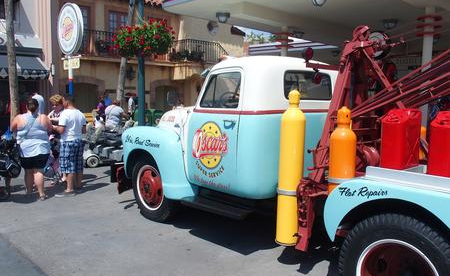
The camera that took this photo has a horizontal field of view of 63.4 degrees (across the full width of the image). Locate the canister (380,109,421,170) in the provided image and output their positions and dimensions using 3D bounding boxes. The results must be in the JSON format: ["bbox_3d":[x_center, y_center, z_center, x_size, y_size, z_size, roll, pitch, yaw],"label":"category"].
[{"bbox_3d":[1.473,0.004,3.033,0.345,0.465,0.170,-5,9,-43],"label":"canister"}]

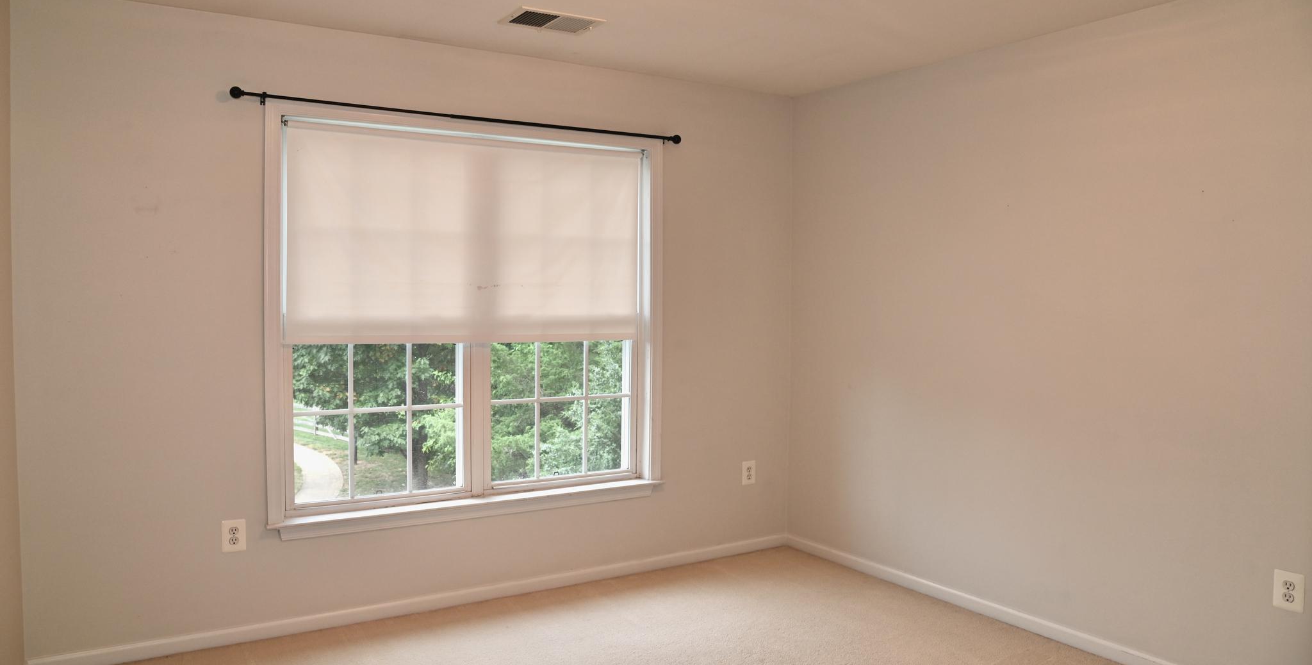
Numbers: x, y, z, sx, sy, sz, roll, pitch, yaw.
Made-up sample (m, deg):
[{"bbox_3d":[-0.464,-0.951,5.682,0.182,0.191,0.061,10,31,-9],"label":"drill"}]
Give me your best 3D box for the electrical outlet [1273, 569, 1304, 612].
[{"bbox_3d":[1.999,0.817,2.761,0.010,0.121,0.081,-1,2,-32],"label":"electrical outlet"}]

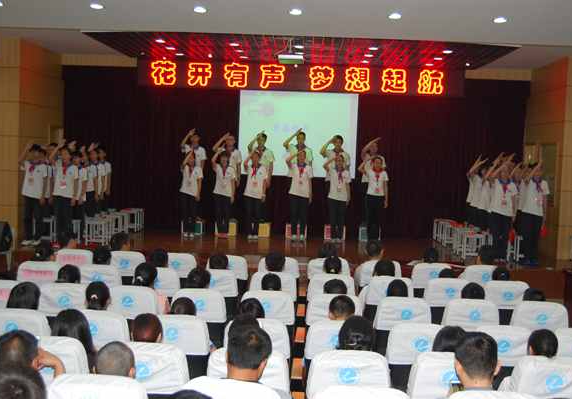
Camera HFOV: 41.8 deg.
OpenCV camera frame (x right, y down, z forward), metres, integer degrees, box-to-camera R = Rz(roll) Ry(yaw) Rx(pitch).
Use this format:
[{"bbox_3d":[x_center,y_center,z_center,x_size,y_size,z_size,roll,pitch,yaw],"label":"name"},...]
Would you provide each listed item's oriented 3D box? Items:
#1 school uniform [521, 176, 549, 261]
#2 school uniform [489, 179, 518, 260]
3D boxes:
[{"bbox_3d":[3.828,0.339,11.545,0.430,1.305,0.270,2,3,2],"label":"school uniform"},{"bbox_3d":[3.395,0.312,11.699,0.430,1.260,0.270,2,3,2],"label":"school uniform"}]

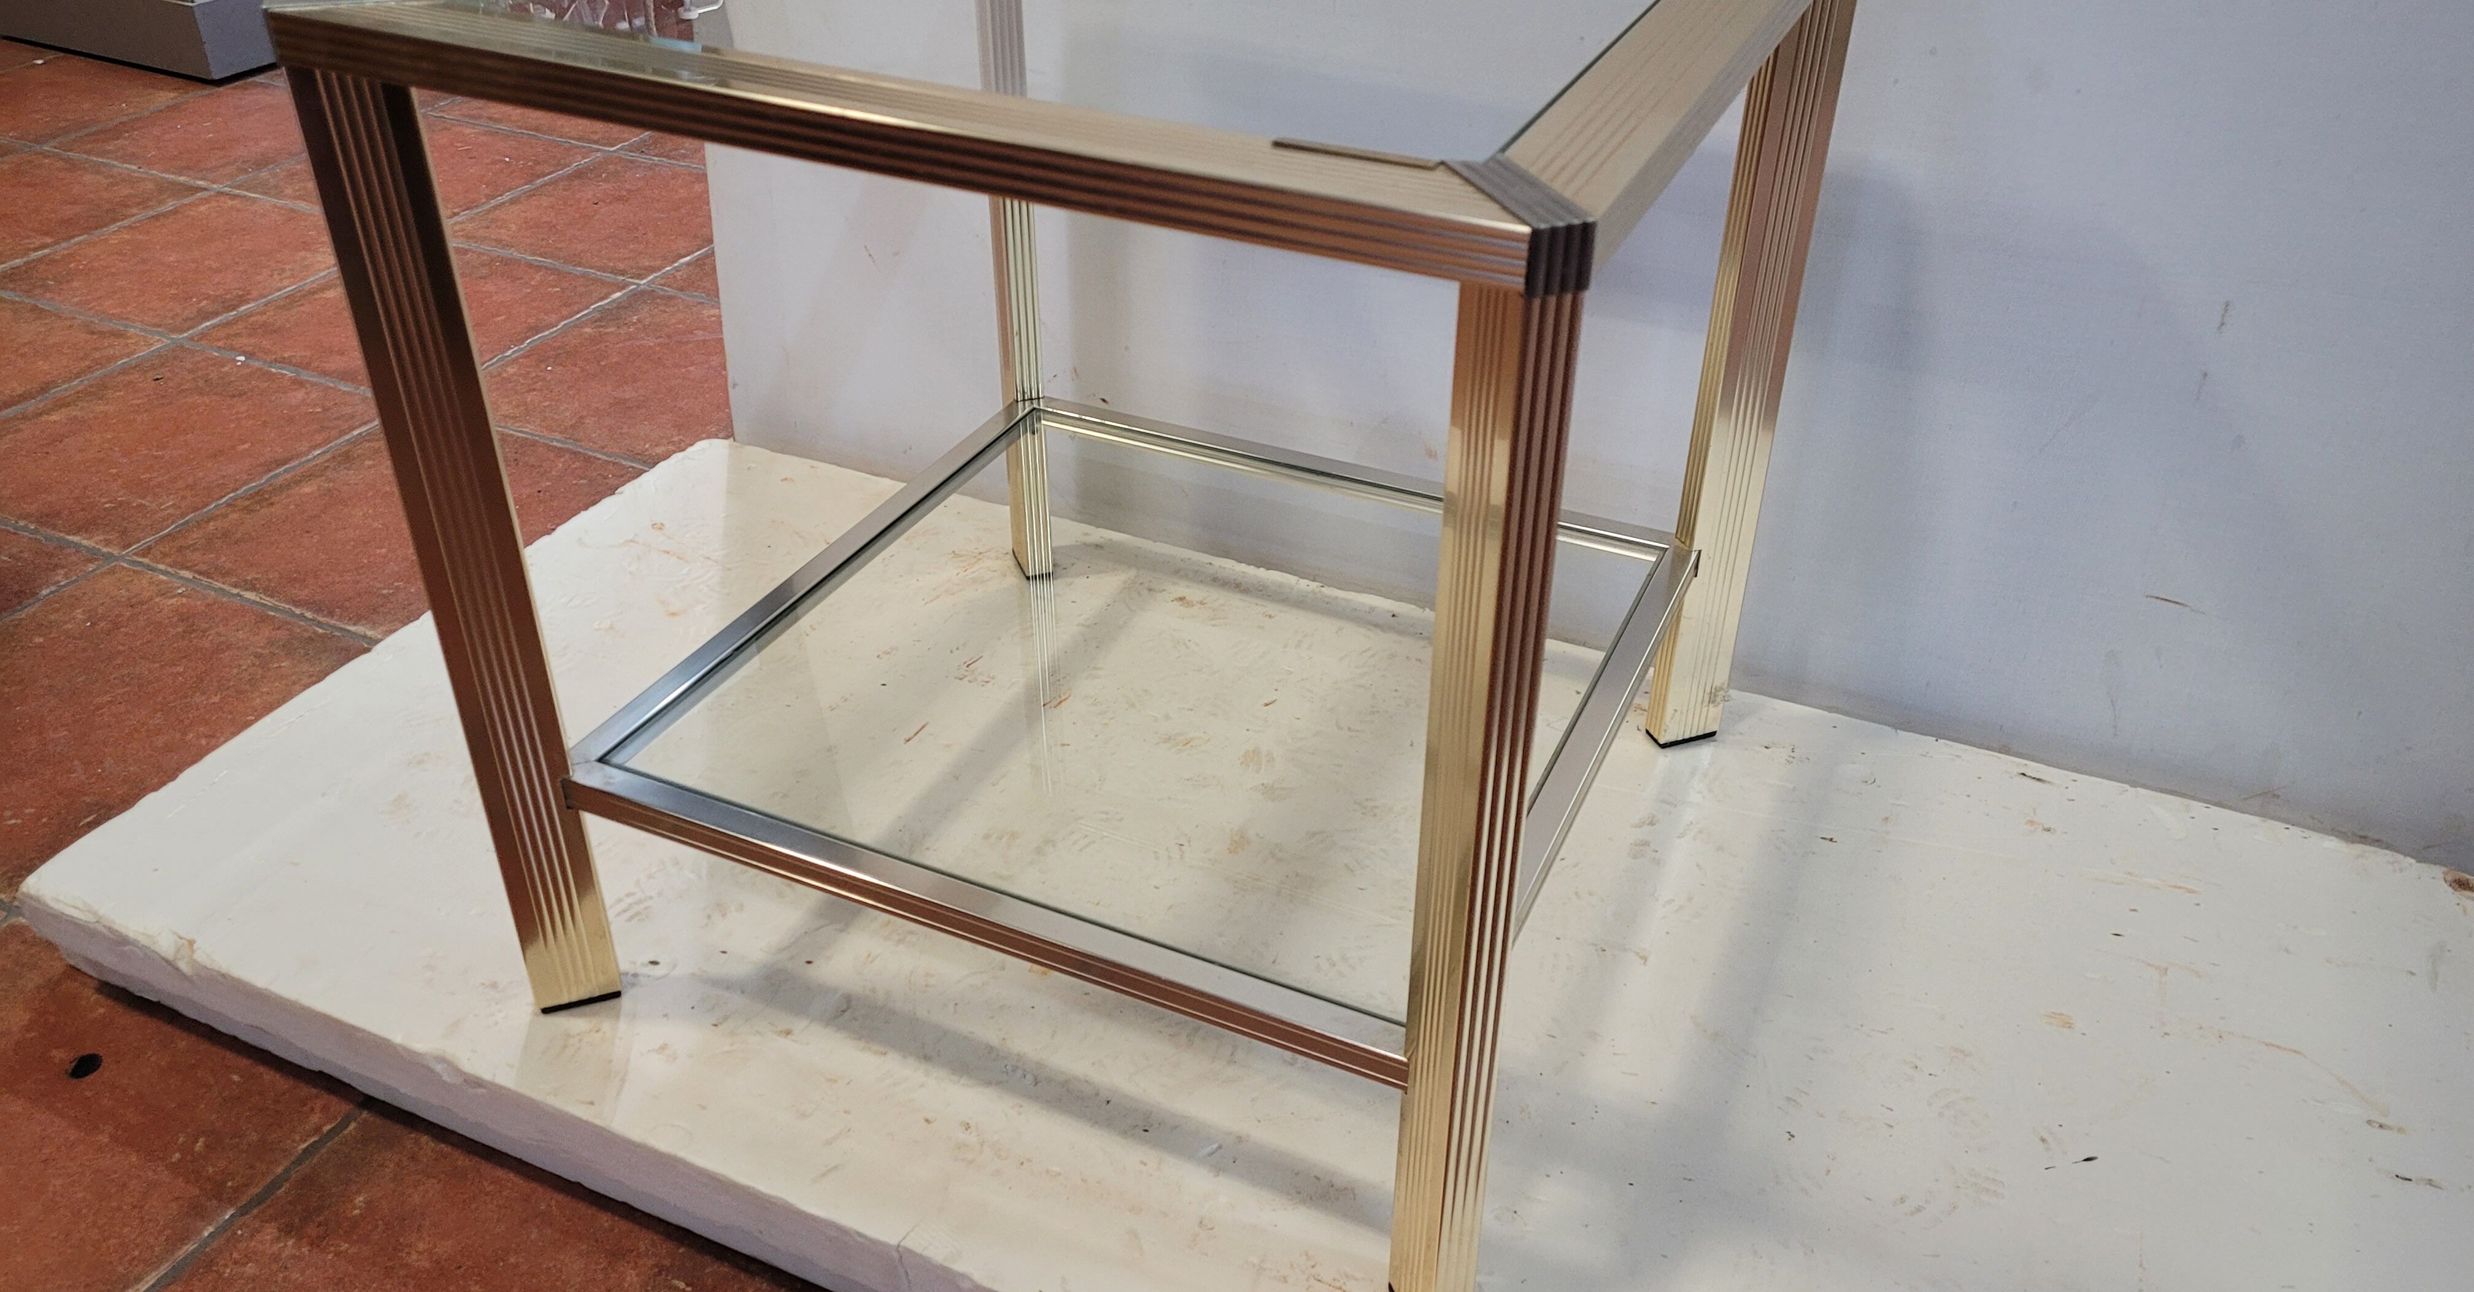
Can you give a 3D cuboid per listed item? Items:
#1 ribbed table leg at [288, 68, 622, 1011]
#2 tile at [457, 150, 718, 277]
[{"bbox_3d":[-0.353,-0.023,0.869,0.044,0.504,0.019,-11,36,-17],"label":"ribbed table leg"},{"bbox_3d":[-0.697,-0.492,2.118,0.302,0.012,0.302,15,37,21],"label":"tile"}]

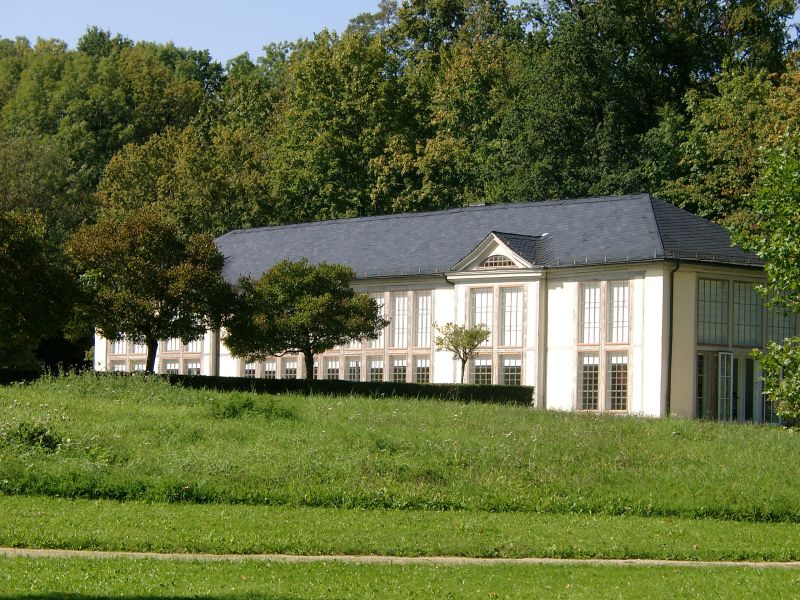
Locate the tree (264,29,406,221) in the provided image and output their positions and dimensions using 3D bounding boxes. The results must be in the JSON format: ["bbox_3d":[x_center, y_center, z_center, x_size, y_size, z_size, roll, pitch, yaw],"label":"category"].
[{"bbox_3d":[-3.628,-4.950,130.000,8.440,20.610,8.440,1,-3,0],"label":"tree"}]

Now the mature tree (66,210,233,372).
[{"bbox_3d":[-10.121,0.402,93.000,6.600,7.910,6.600,1,-3,0],"label":"mature tree"}]

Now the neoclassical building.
[{"bbox_3d":[0.717,0.775,109.329,10.880,9.710,43.110,4,-4,-38],"label":"neoclassical building"}]

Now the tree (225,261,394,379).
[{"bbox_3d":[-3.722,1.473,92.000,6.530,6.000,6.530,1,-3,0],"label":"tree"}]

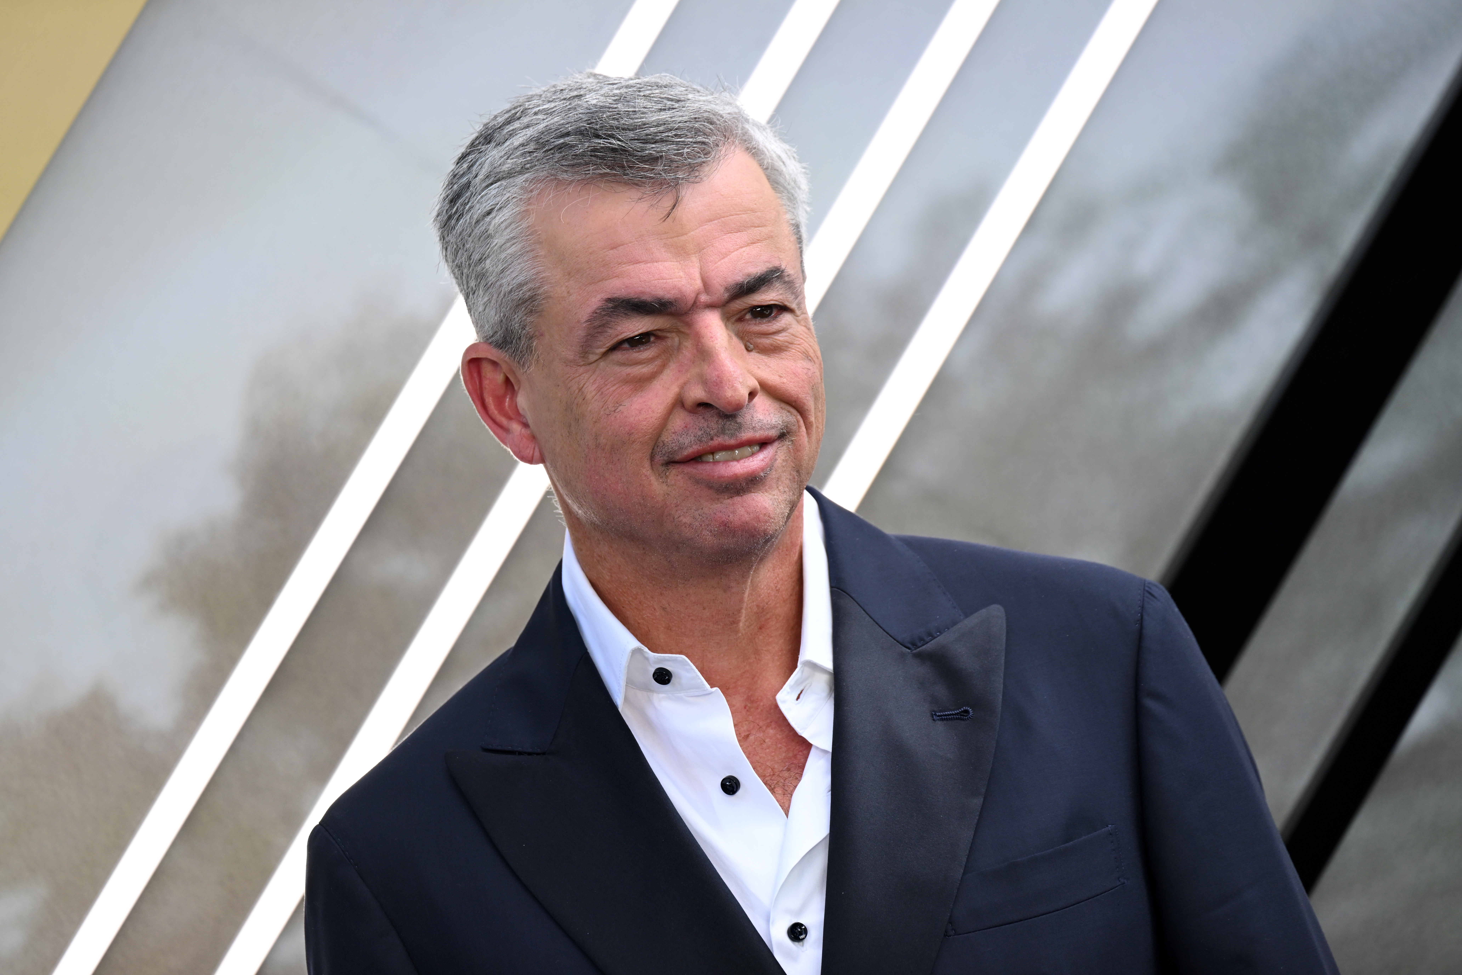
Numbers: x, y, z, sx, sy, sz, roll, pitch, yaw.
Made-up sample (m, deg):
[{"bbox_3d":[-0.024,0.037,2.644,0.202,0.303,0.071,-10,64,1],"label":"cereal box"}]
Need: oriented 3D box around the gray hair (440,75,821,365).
[{"bbox_3d":[-0.046,-0.110,7.250,0.168,0.175,0.200,-14,1,-26],"label":"gray hair"}]

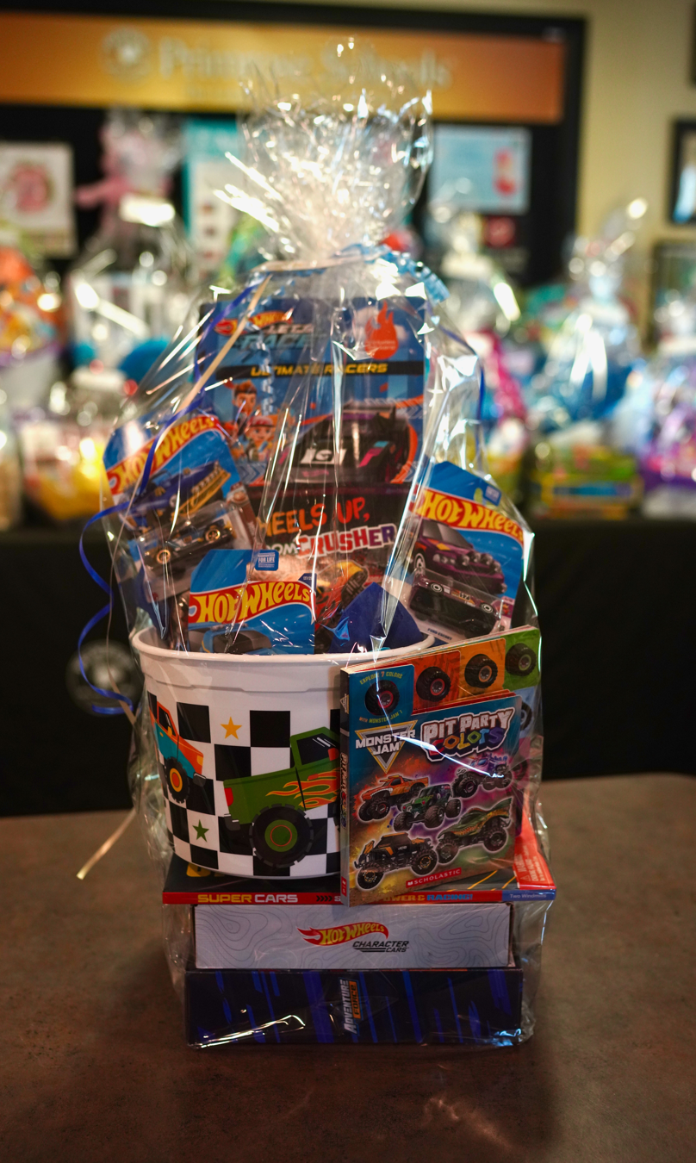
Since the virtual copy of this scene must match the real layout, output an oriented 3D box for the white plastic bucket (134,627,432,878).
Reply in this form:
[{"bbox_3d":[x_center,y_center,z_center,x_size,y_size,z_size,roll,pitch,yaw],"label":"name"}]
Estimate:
[{"bbox_3d":[-0.059,0.142,1.021,0.275,0.197,0.275,0,6,0],"label":"white plastic bucket"}]

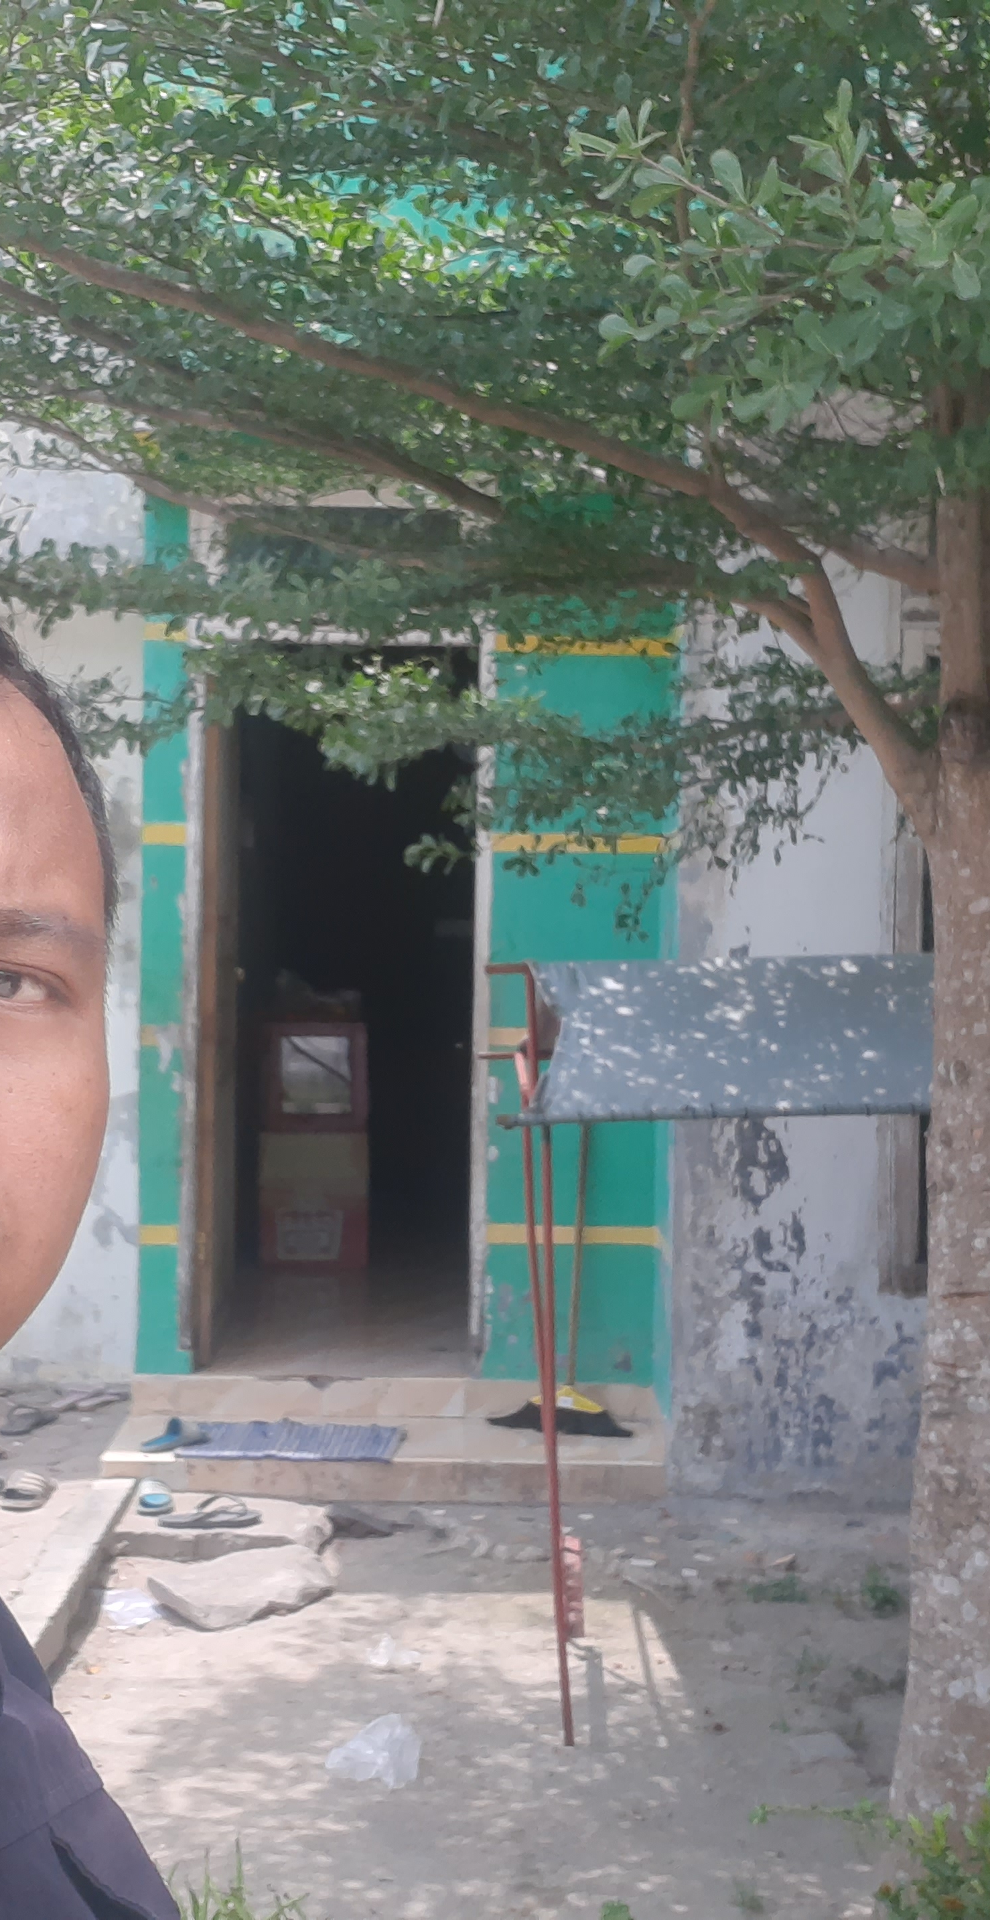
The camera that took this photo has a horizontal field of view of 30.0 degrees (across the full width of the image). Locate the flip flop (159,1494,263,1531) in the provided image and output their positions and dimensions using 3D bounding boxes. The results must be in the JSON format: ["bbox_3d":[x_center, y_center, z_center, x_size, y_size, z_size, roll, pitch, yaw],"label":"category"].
[{"bbox_3d":[-0.707,1.358,4.592,0.255,0.070,0.100,1,3,-10],"label":"flip flop"}]

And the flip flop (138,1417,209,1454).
[{"bbox_3d":[-0.842,1.255,4.936,0.220,0.075,0.095,-1,4,-38],"label":"flip flop"}]

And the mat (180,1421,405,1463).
[{"bbox_3d":[-0.544,1.289,4.972,0.570,0.016,0.300,1,3,-1],"label":"mat"}]

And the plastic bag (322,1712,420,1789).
[{"bbox_3d":[-0.223,1.461,3.458,0.175,0.085,0.160,1,3,-3],"label":"plastic bag"}]

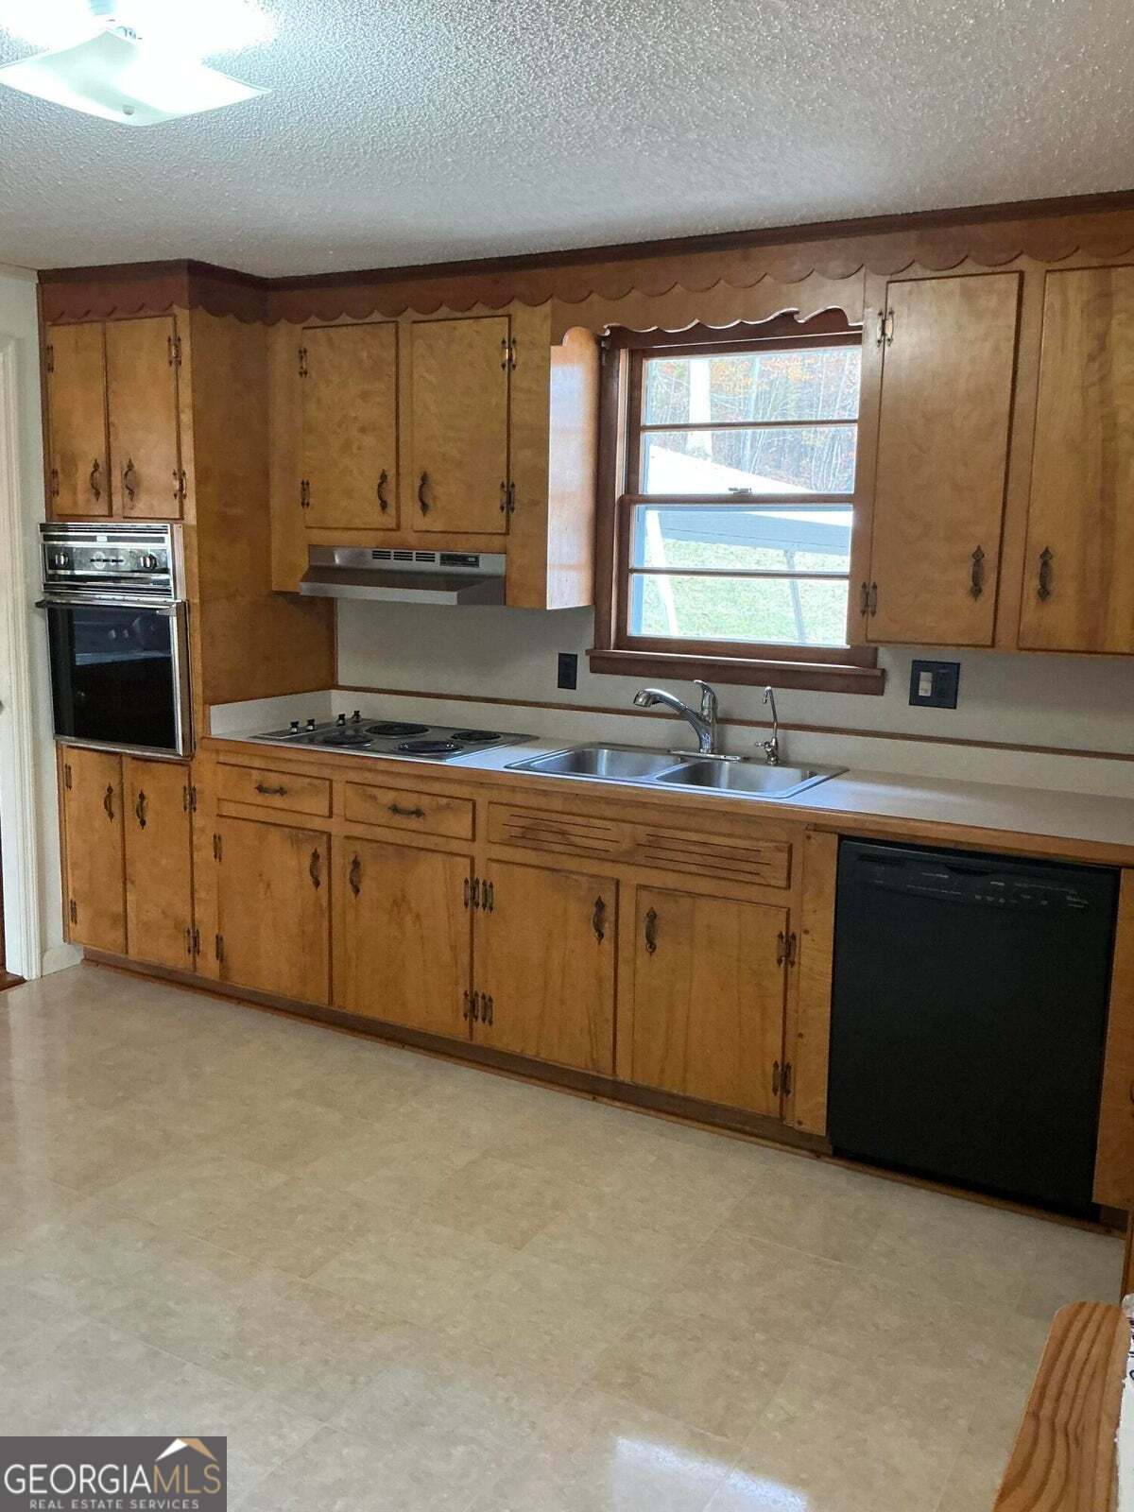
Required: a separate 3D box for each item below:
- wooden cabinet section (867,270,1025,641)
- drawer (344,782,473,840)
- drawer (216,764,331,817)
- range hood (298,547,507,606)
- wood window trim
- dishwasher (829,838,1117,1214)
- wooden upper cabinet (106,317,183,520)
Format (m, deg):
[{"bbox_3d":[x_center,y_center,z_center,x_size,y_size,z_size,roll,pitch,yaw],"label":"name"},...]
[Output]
[{"bbox_3d":[0.995,-0.739,3.160,0.329,0.902,0.331,6,10,29],"label":"wooden cabinet section"},{"bbox_3d":[-0.351,0.124,3.726,0.457,0.122,0.490,6,11,28],"label":"drawer"},{"bbox_3d":[-0.797,0.072,3.963,0.460,0.124,0.490,6,11,28],"label":"drawer"},{"bbox_3d":[-0.475,-0.576,3.877,0.752,0.160,0.440,6,11,28],"label":"range hood"},{"bbox_3d":[0.506,-0.745,3.580,0.931,1.057,0.120,6,11,28],"label":"wood window trim"},{"bbox_3d":[1.053,0.593,3.100,0.615,0.835,0.610,6,11,28],"label":"dishwasher"},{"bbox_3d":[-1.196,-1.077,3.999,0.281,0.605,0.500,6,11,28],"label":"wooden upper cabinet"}]

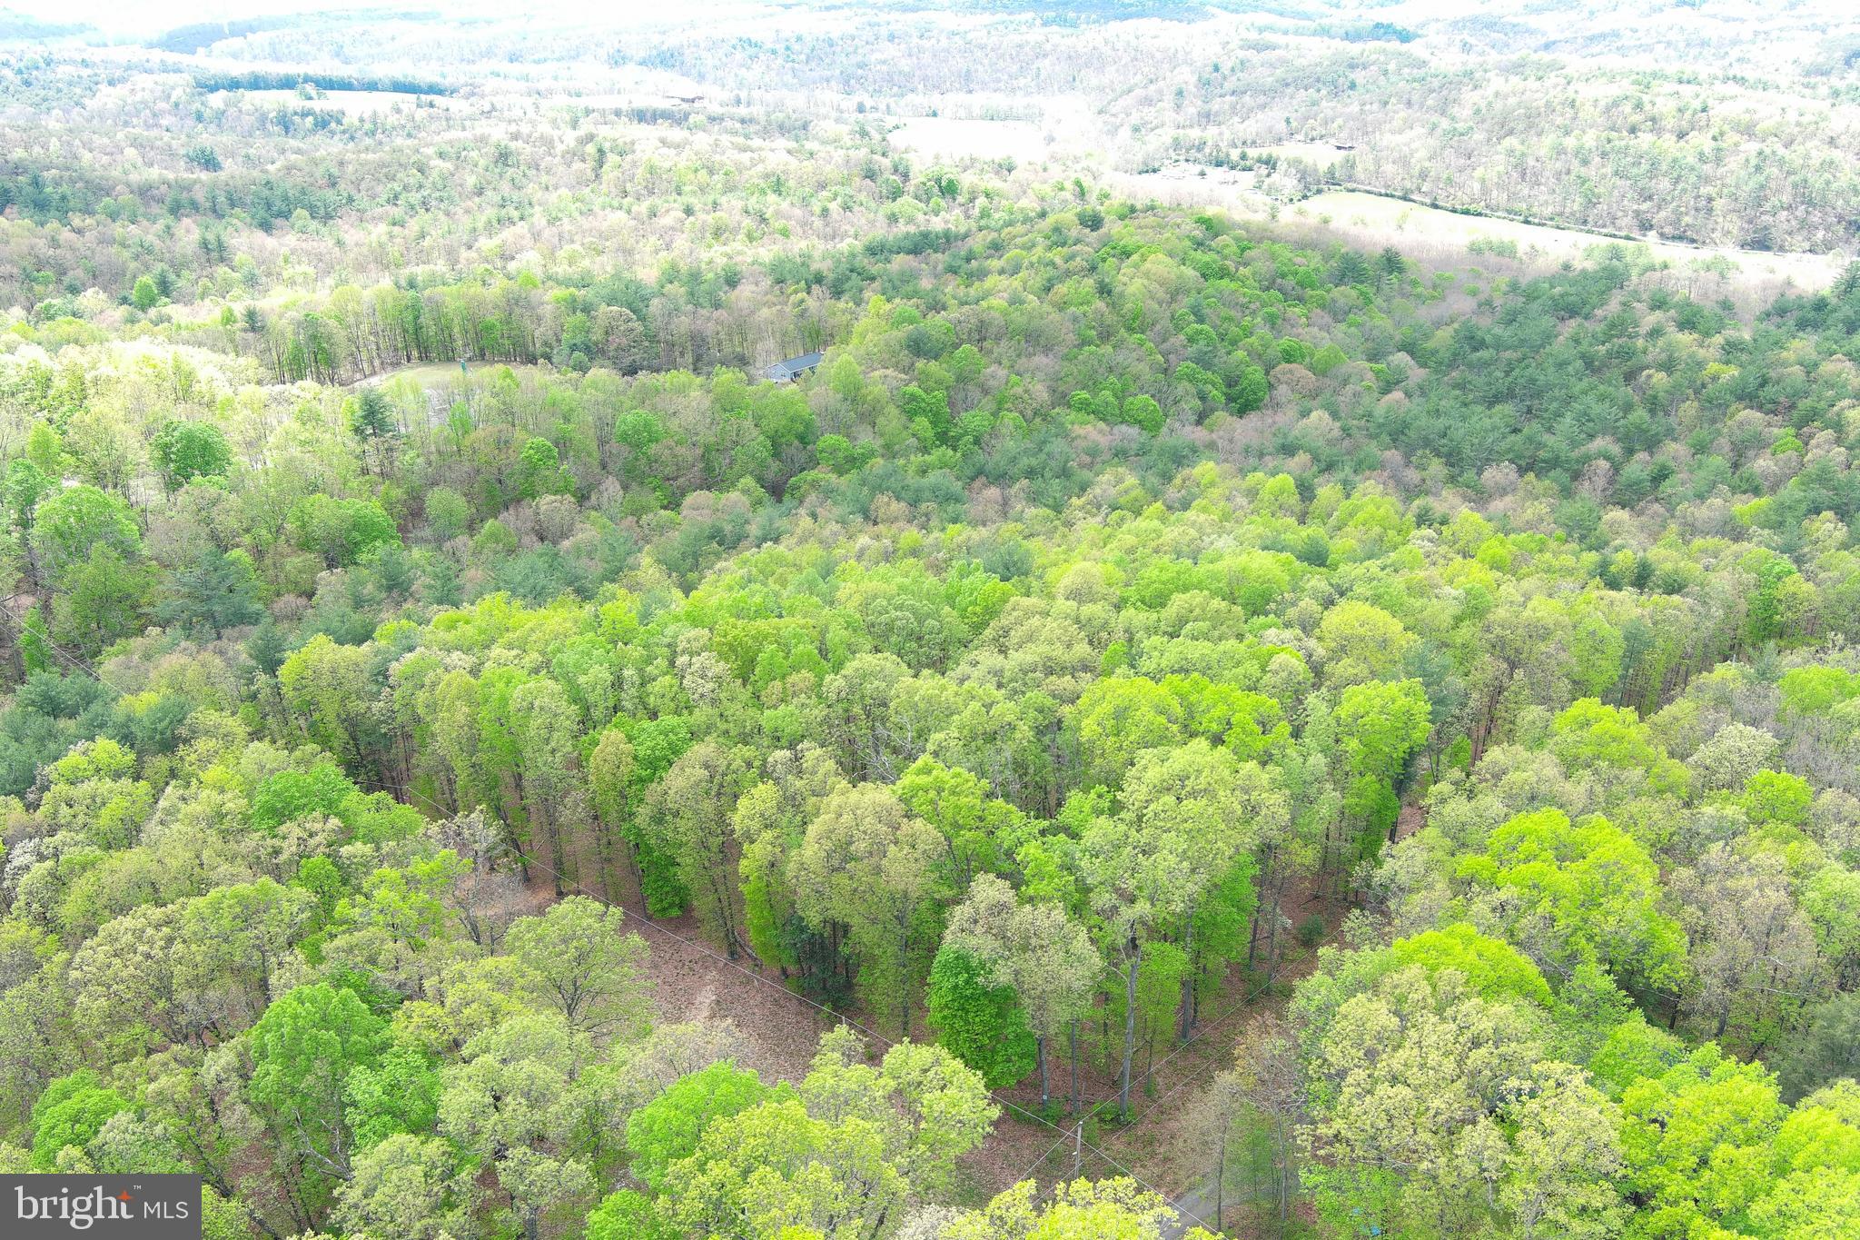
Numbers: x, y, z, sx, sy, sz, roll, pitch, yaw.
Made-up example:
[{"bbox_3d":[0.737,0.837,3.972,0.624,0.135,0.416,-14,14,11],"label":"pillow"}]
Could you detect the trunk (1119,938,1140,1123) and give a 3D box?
[{"bbox_3d":[11.697,23.859,87.005,0.600,13.420,0.600,0,27,0],"label":"trunk"}]

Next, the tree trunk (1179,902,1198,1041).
[{"bbox_3d":[16.285,22.048,93.521,0.580,10.850,0.580,0,27,0],"label":"tree trunk"}]

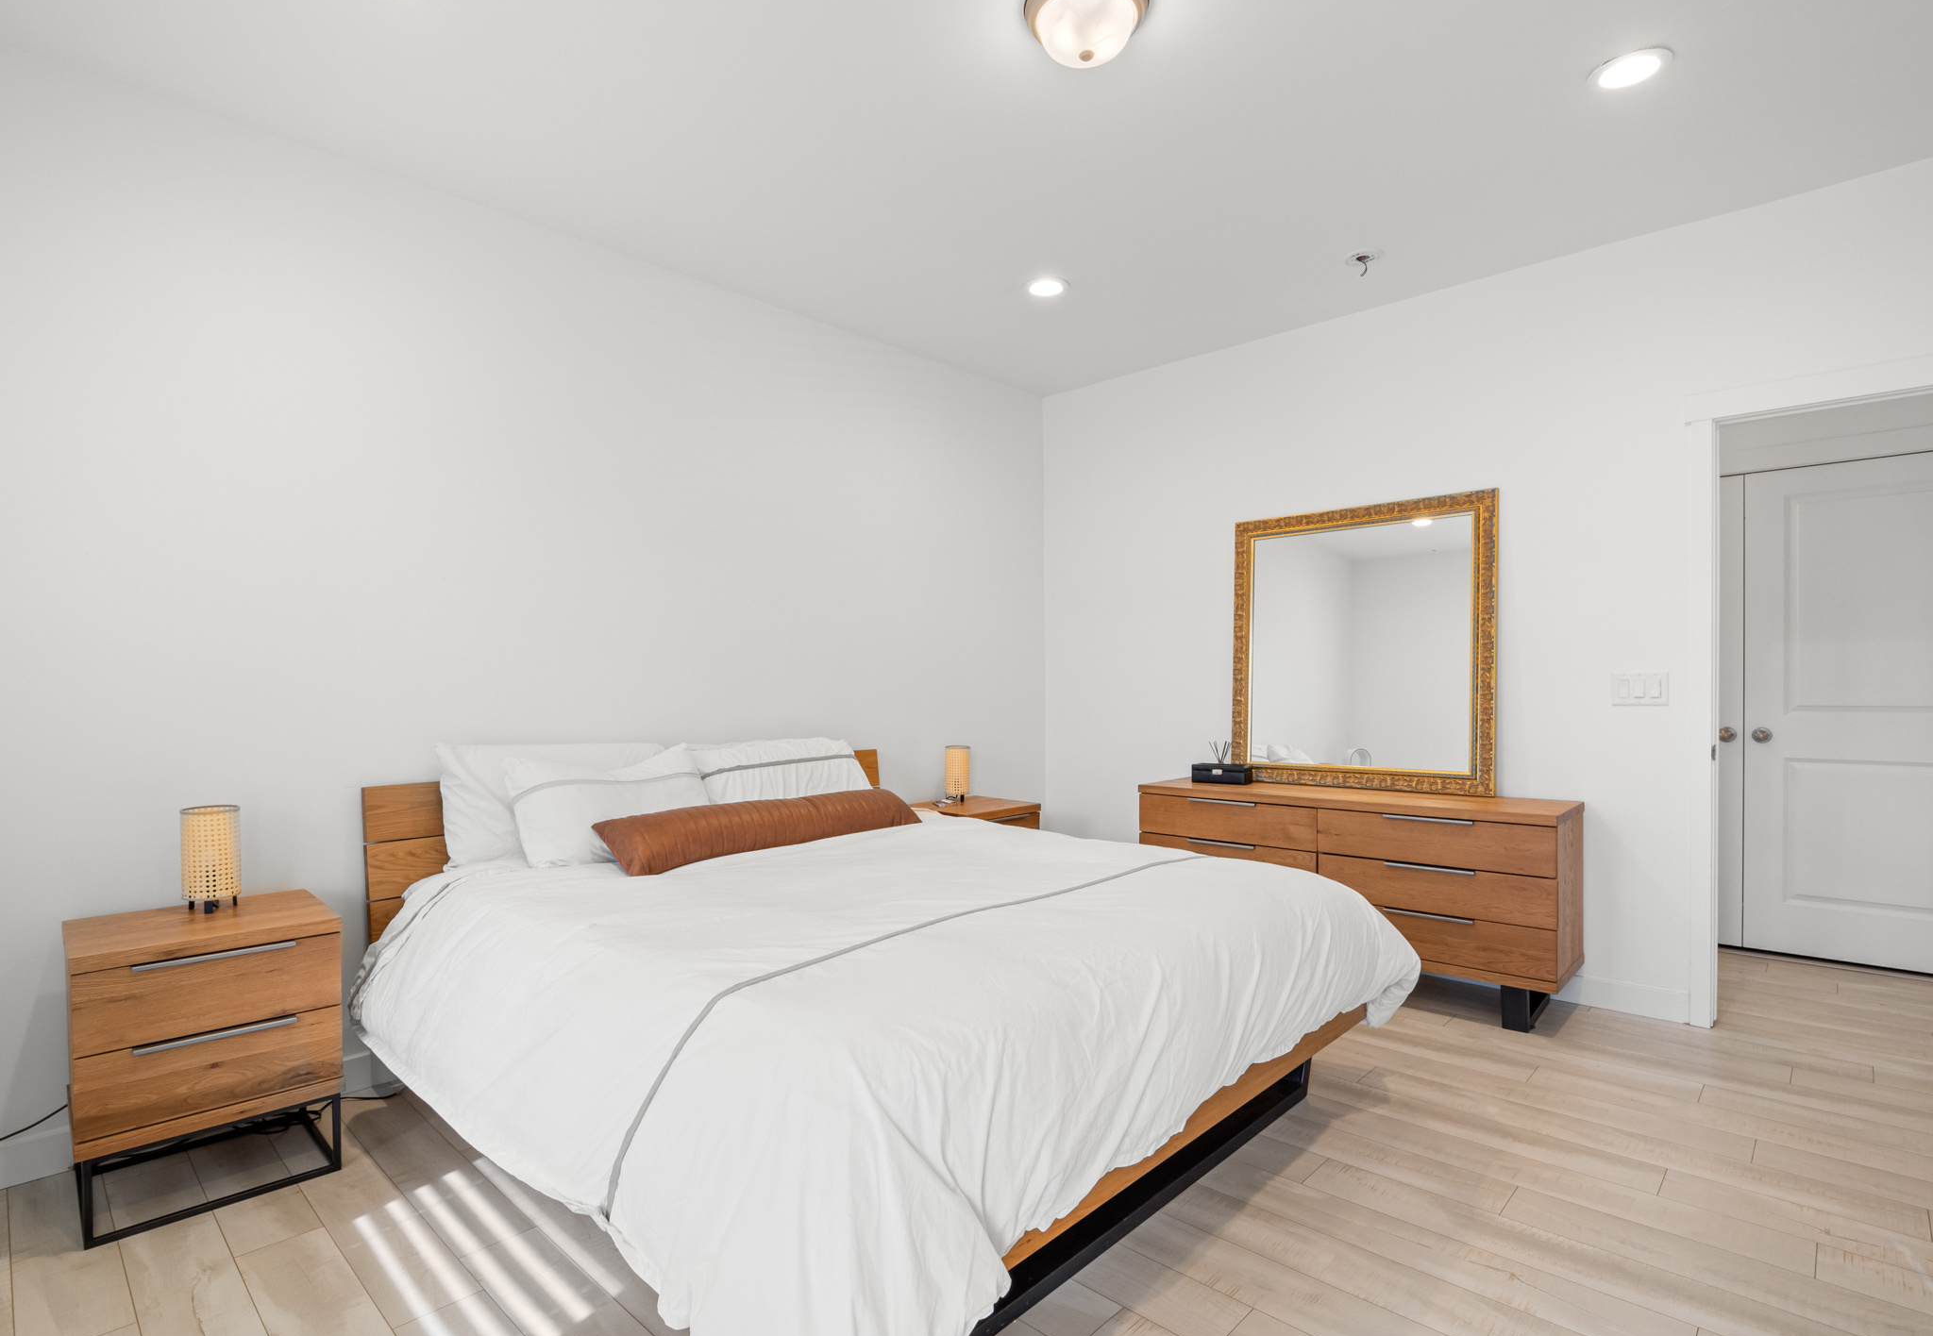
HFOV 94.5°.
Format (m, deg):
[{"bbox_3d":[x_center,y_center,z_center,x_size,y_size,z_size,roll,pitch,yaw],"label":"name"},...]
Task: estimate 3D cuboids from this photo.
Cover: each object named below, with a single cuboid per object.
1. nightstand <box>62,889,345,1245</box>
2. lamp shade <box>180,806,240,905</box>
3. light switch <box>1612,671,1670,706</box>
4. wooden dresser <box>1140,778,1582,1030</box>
[{"bbox_3d":[-1.922,0.946,2.249,0.485,0.623,0.425,0,-1,-45],"label":"nightstand"},{"bbox_3d":[-1.983,0.491,2.345,0.120,0.240,0.120,0,-1,-45],"label":"lamp shade"},{"bbox_3d":[2.362,0.070,3.130,0.163,0.115,0.010,-1,-1,44],"label":"light switch"},{"bbox_3d":[1.518,0.872,3.655,1.600,0.750,0.440,-1,-1,43],"label":"wooden dresser"}]

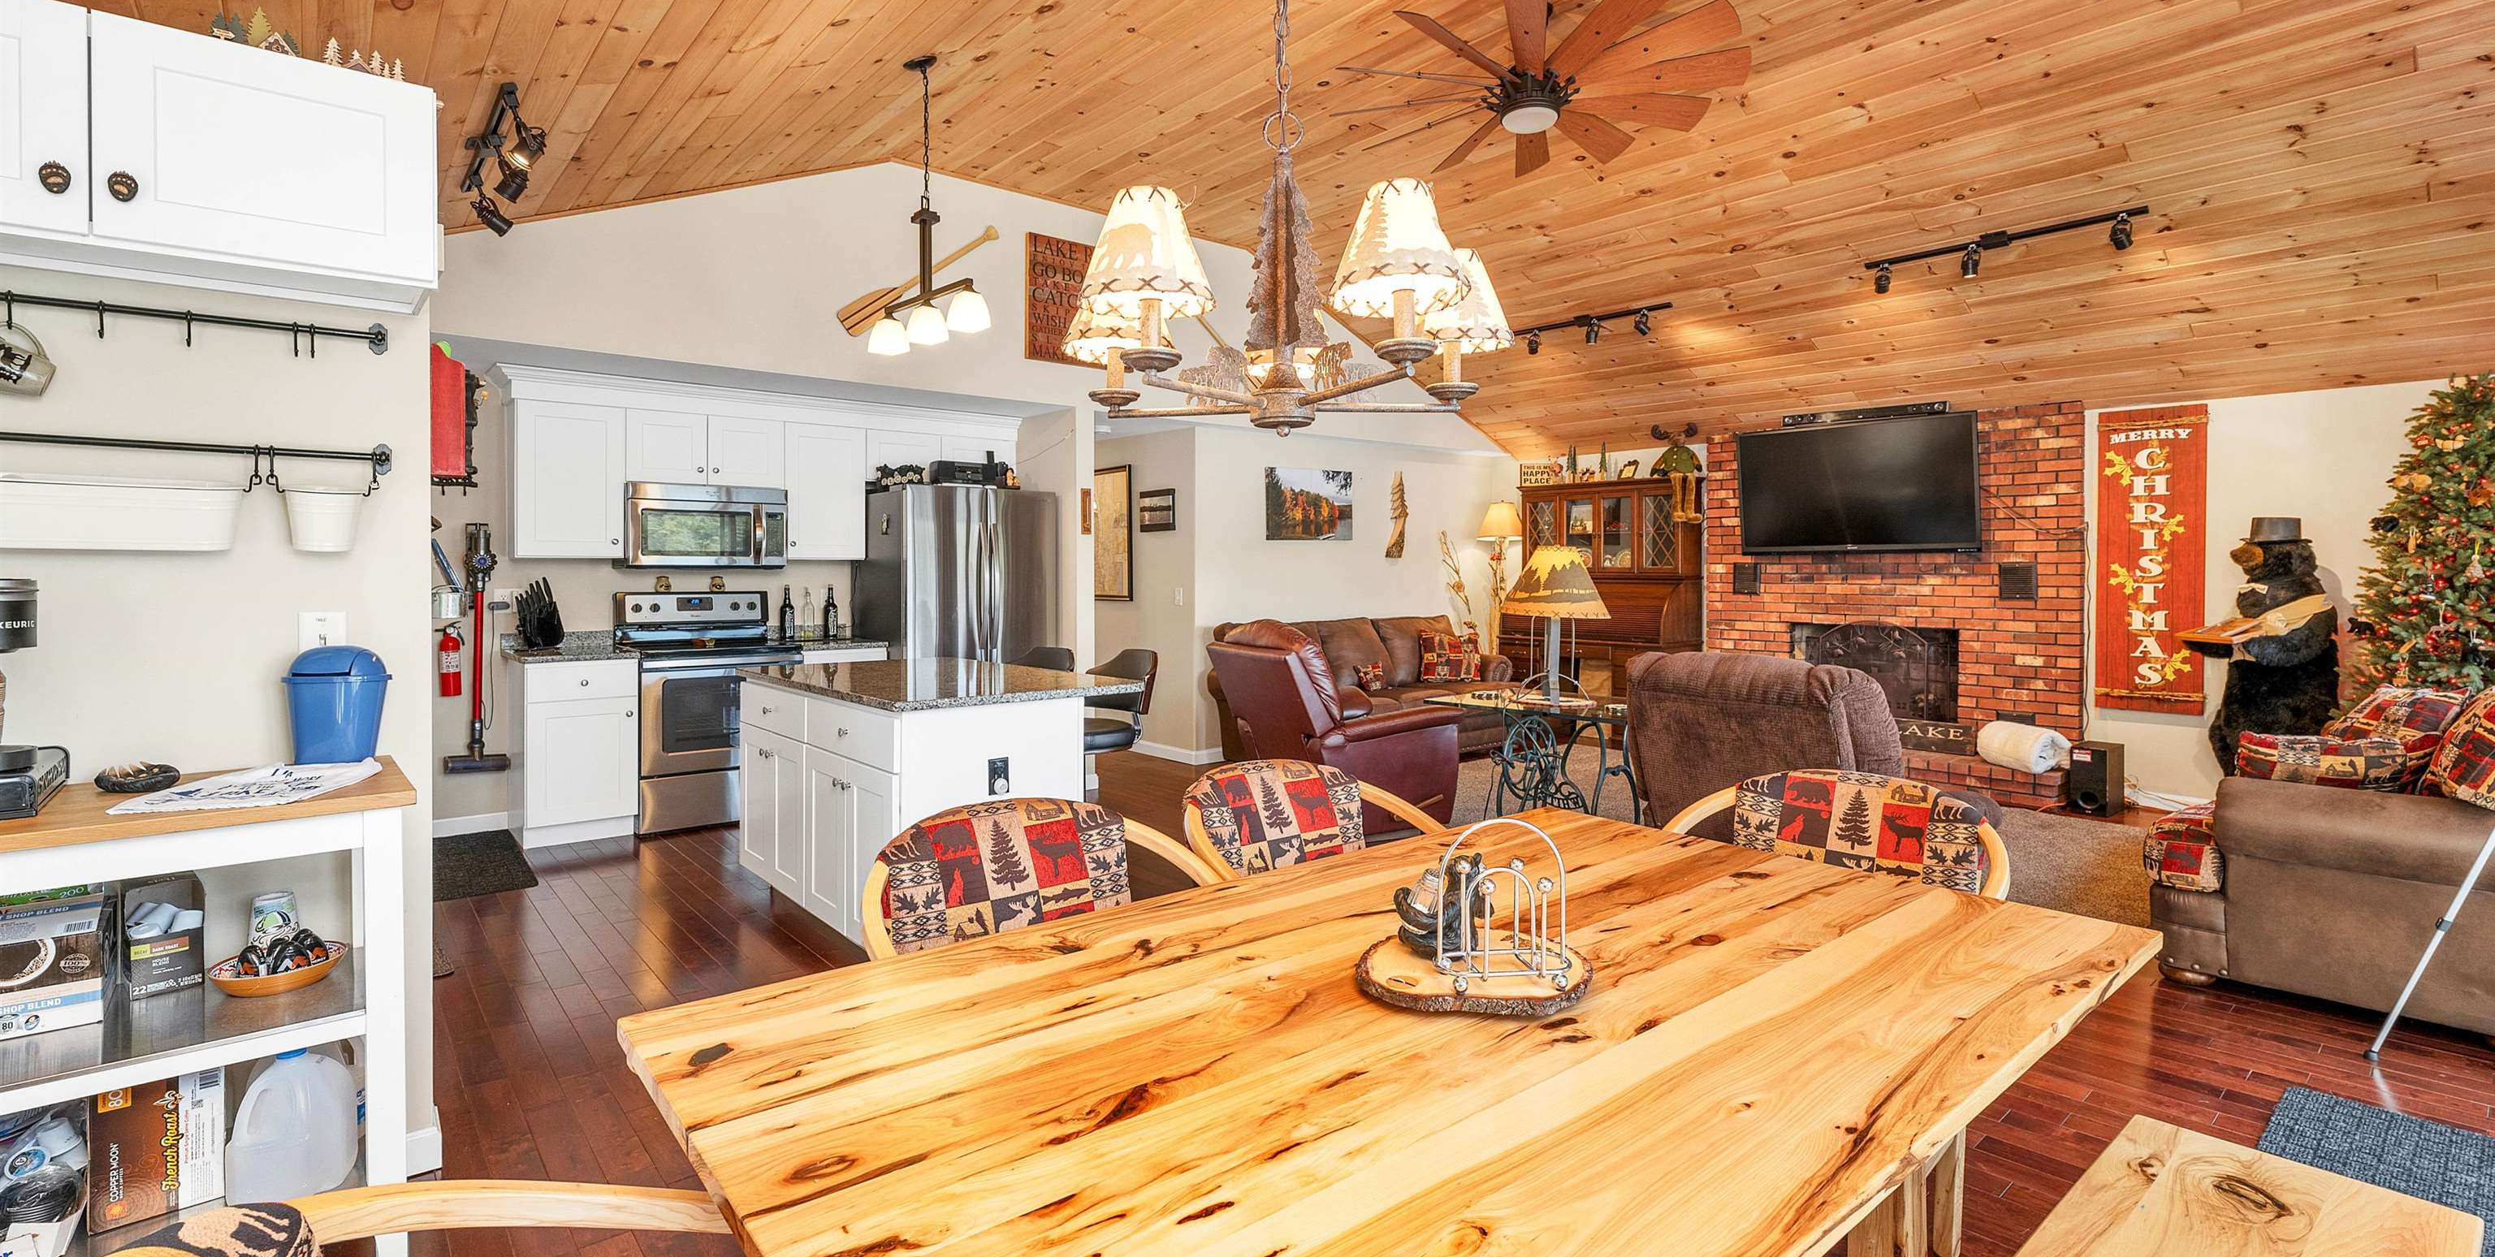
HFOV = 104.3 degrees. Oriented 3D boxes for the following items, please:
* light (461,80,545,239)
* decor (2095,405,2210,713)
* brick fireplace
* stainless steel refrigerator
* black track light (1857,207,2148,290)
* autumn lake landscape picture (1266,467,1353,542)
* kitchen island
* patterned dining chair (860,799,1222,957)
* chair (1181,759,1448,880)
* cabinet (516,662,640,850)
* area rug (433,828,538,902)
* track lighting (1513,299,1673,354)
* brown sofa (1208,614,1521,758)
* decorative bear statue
[{"bbox_3d":[-2.436,-1.479,3.161,0.172,0.202,1.040,-3,4,-42],"label":"light"},{"bbox_3d":[5.106,-0.389,5.487,0.040,1.705,0.460,-3,4,-43],"label":"decor"},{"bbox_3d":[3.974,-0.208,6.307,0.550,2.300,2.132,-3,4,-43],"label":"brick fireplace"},{"bbox_3d":[-1.791,0.067,6.047,0.951,1.780,0.830,-3,4,-39],"label":"stainless steel refrigerator"},{"bbox_3d":[3.649,-1.810,4.737,0.121,0.182,1.111,-3,4,-42],"label":"black track light"},{"bbox_3d":[0.472,-0.912,7.205,0.880,0.501,0.035,-3,4,-39],"label":"autumn lake landscape picture"},{"bbox_3d":[-1.159,0.629,3.500,0.838,0.915,1.444,-3,4,-42],"label":"kitchen island"},{"bbox_3d":[-0.310,0.770,1.700,0.620,0.870,0.660,-3,4,-39],"label":"patterned dining chair"},{"bbox_3d":[0.206,0.734,2.002,0.586,0.848,0.626,-2,3,-33],"label":"chair"},{"bbox_3d":[-3.415,0.583,4.946,0.482,0.875,0.600,-3,4,-39],"label":"cabinet"},{"bbox_3d":[-3.631,1.048,4.235,0.757,0.015,1.212,-3,4,-42],"label":"area rug"},{"bbox_3d":[2.165,-1.887,6.248,0.121,0.182,1.111,-3,4,-42],"label":"track lighting"},{"bbox_3d":[0.922,0.433,7.017,2.320,0.940,0.930,-3,4,-39],"label":"brown sofa"},{"bbox_3d":[5.040,0.236,4.860,0.586,1.565,0.485,1,3,26],"label":"decorative bear statue"}]

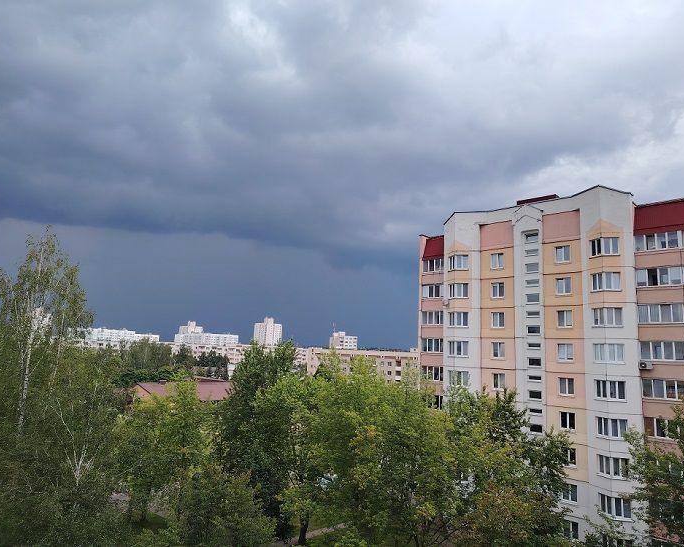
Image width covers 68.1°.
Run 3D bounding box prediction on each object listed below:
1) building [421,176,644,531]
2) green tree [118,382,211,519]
[{"bbox_3d":[19.124,8.998,48.714,19.900,30.100,13.000,-6,-12,44],"label":"building"},{"bbox_3d":[-16.572,16.438,47.290,8.780,12.590,8.780,2,-8,0],"label":"green tree"}]

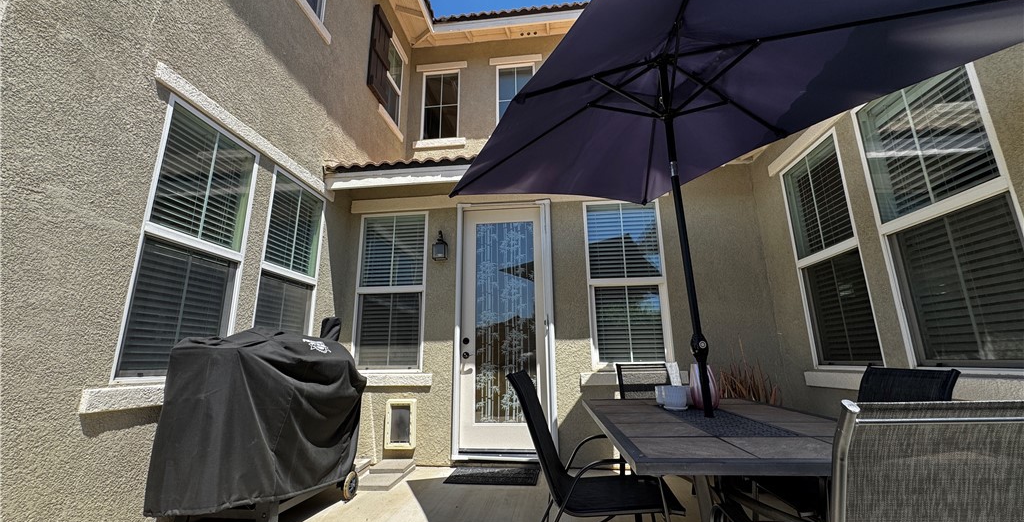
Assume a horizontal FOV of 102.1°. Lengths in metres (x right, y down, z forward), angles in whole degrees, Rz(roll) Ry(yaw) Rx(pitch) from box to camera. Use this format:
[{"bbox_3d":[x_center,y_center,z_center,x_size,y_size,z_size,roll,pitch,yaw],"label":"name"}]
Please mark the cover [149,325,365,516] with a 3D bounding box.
[{"bbox_3d":[-1.557,0.988,2.860,0.670,1.020,1.220,-2,-14,6],"label":"cover"}]

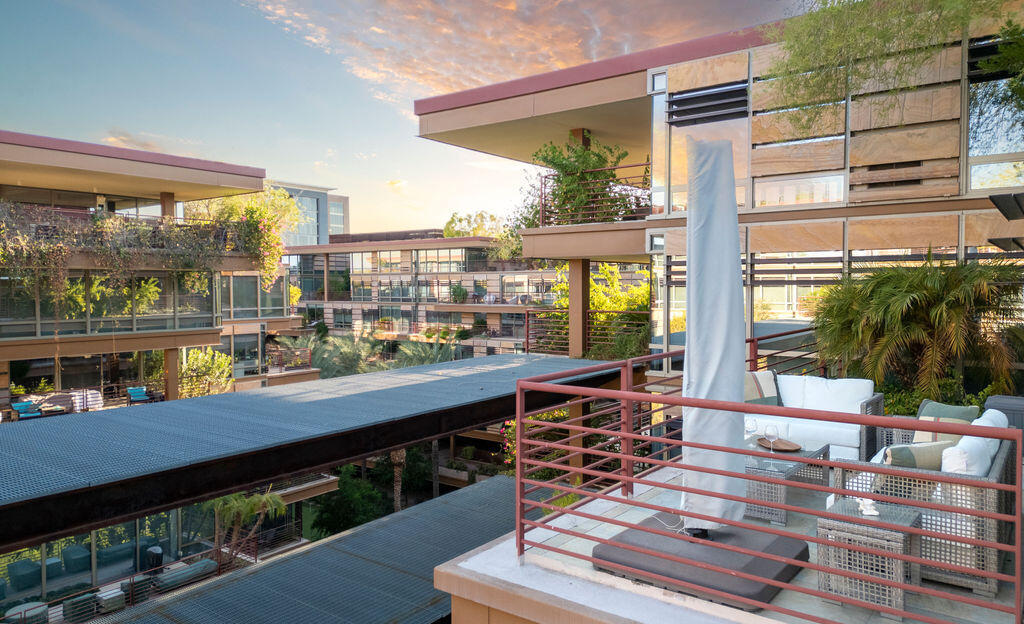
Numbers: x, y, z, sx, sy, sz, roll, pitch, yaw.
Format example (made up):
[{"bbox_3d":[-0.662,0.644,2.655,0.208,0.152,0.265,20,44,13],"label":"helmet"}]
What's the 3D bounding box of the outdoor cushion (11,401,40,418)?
[{"bbox_3d":[-16.525,3.330,24.193,0.620,0.460,0.600,2,3,37],"label":"outdoor cushion"}]

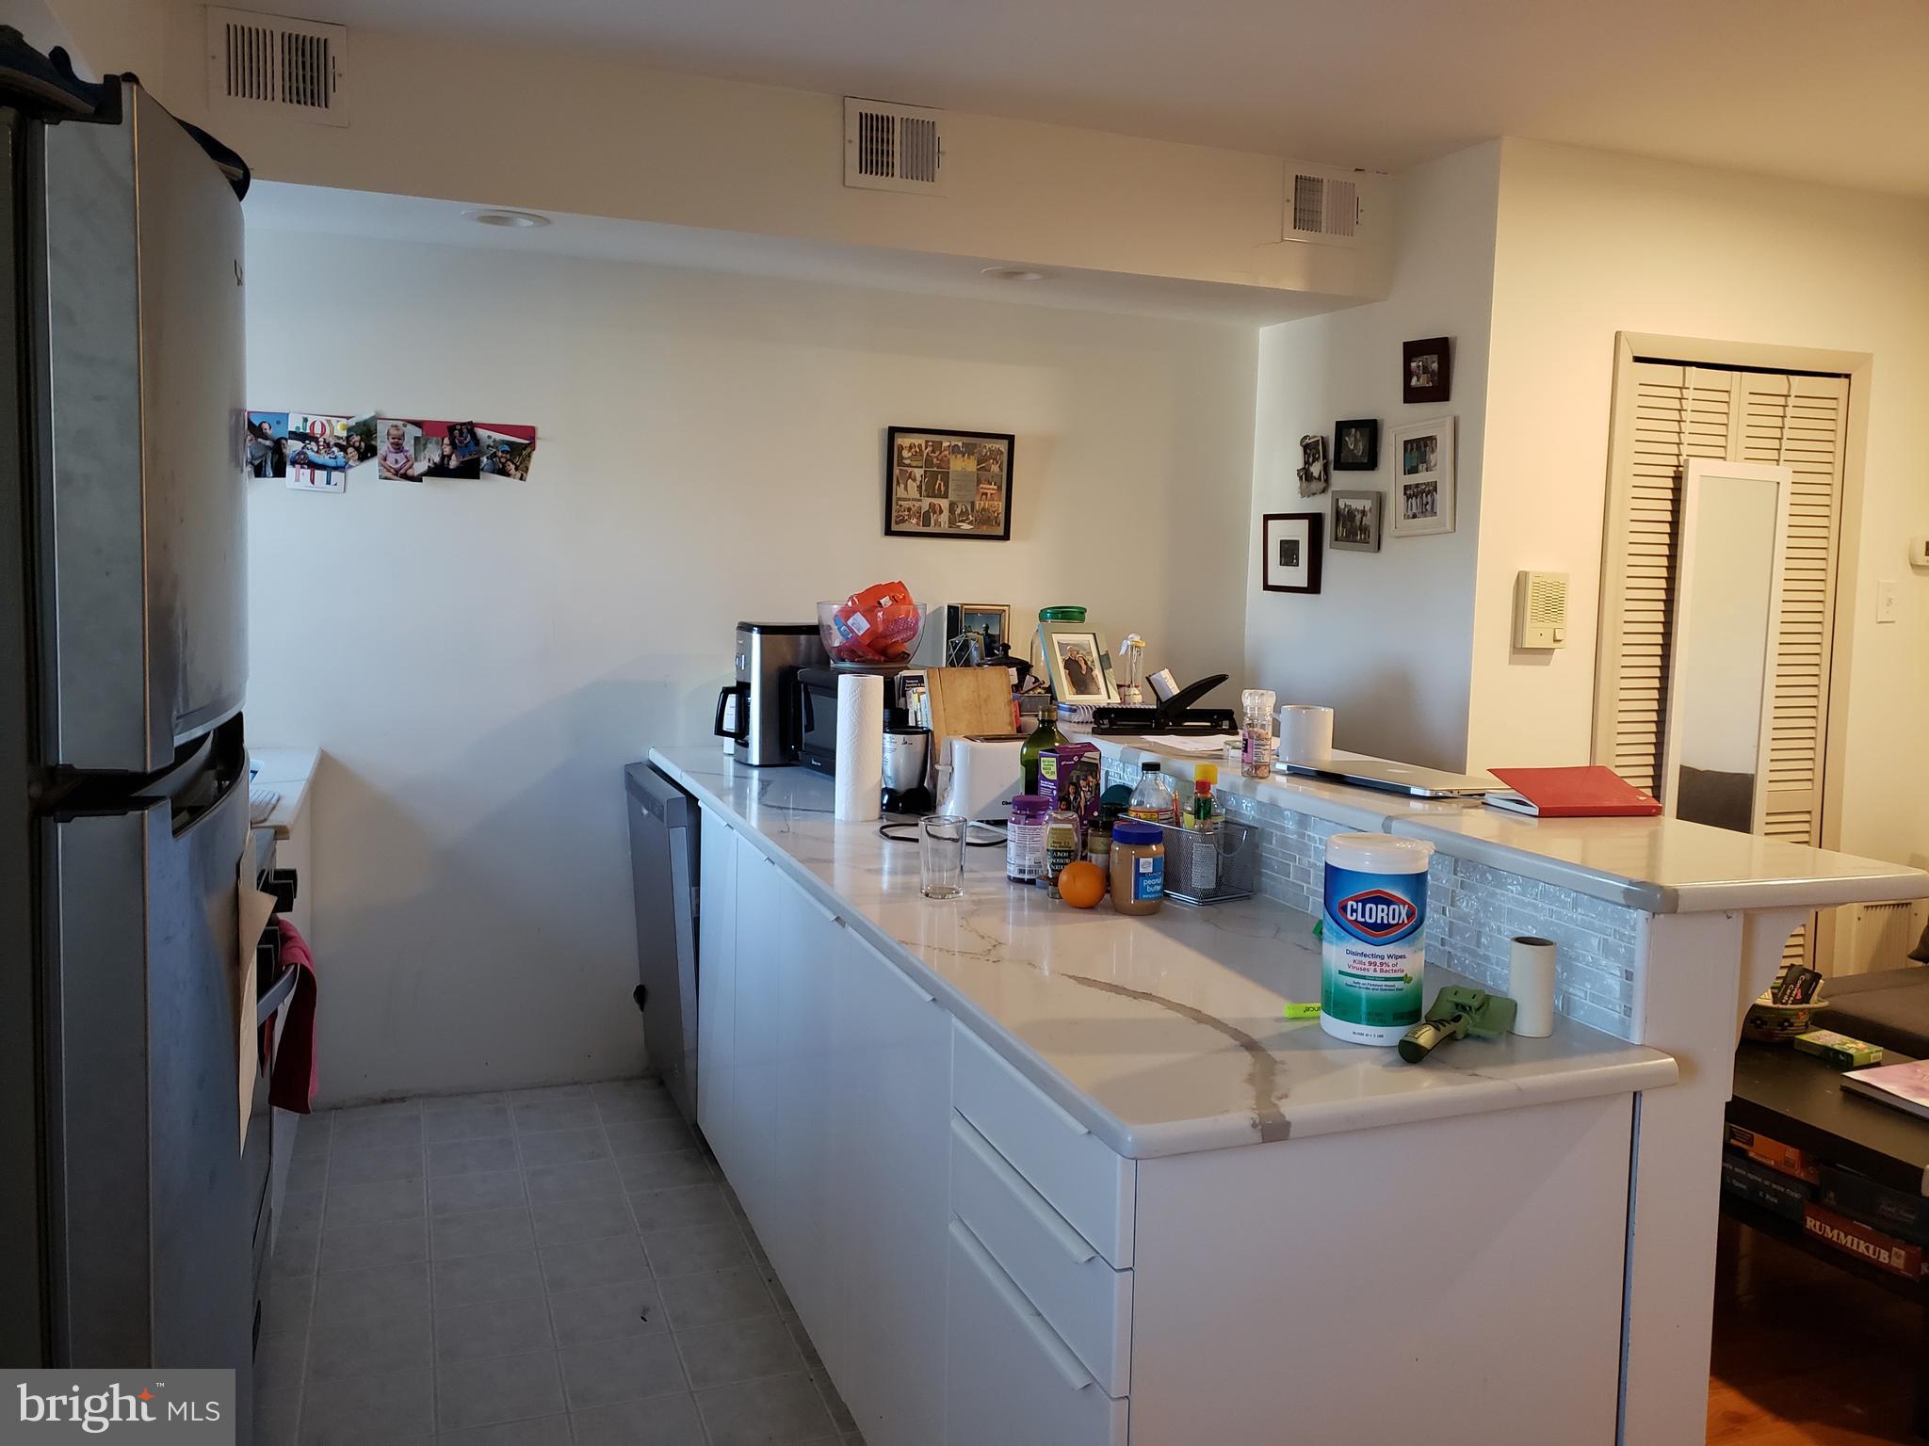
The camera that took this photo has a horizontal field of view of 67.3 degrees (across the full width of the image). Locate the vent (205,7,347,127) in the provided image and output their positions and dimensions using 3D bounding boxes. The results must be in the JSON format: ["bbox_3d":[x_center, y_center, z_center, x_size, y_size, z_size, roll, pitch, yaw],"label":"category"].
[{"bbox_3d":[-1.370,-1.314,2.898,0.254,0.199,0.020,-1,6,-21],"label":"vent"}]

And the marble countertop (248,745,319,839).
[{"bbox_3d":[-1.672,0.148,2.927,0.635,0.035,1.120,-1,6,-21],"label":"marble countertop"}]

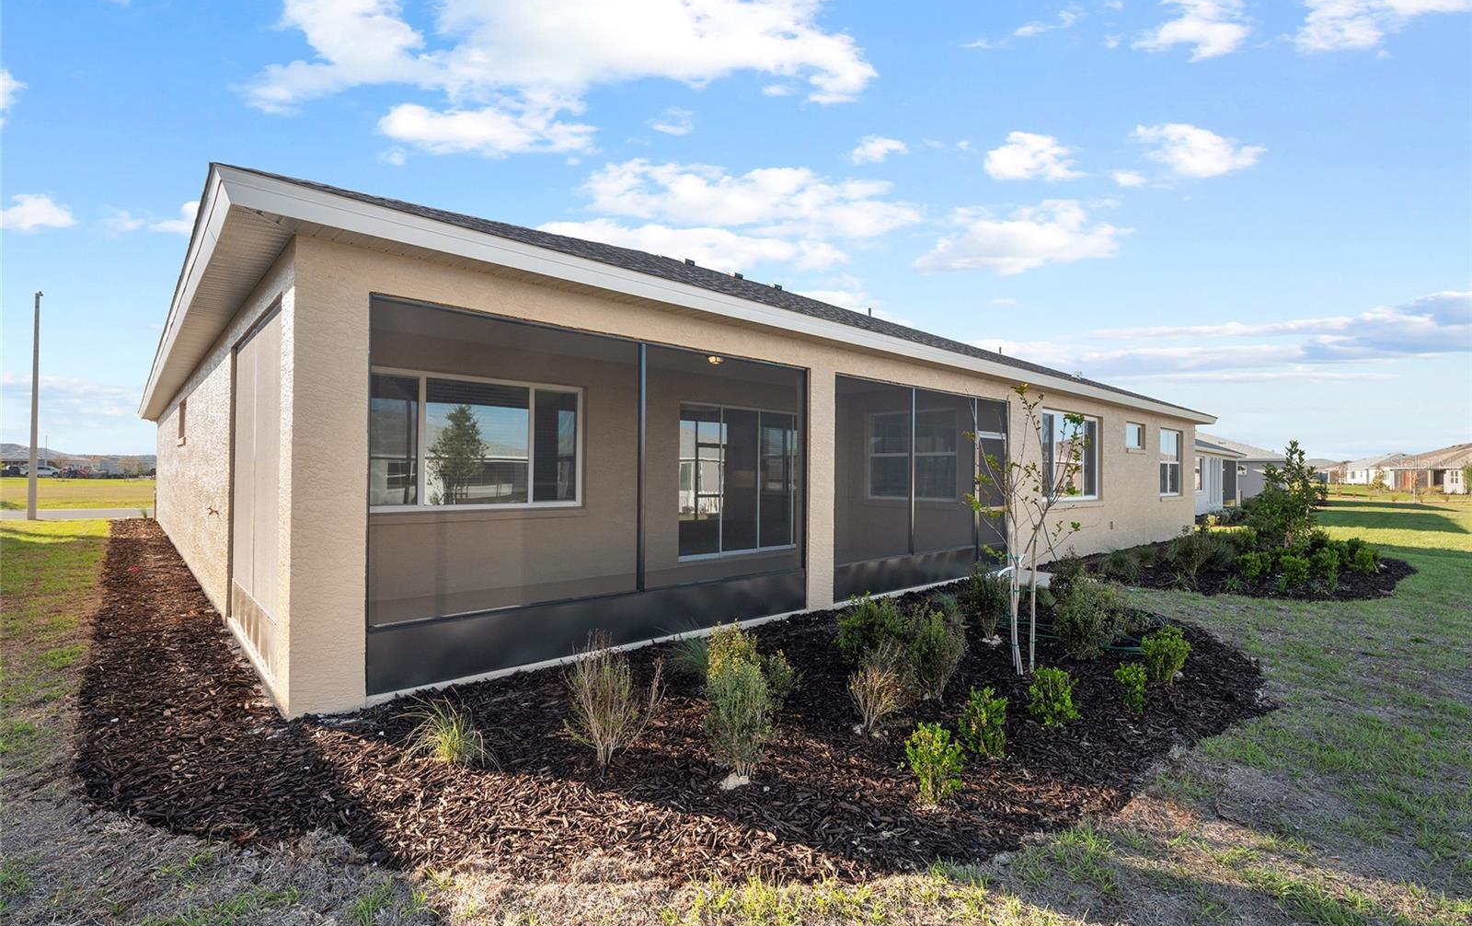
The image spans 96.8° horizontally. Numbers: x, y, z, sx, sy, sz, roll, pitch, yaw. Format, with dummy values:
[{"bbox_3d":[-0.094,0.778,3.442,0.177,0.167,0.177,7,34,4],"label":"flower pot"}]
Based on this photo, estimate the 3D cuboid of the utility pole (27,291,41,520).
[{"bbox_3d":[-24.934,-2.035,23.264,0.220,8.108,0.220,1,-1,-43],"label":"utility pole"}]

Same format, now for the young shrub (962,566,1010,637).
[{"bbox_3d":[2.300,1.271,6.034,0.426,0.654,0.420,0,-1,21],"label":"young shrub"}]

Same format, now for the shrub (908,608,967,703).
[{"bbox_3d":[1.416,1.336,4.610,0.400,0.630,0.388,0,-1,17],"label":"shrub"}]

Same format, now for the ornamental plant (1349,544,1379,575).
[{"bbox_3d":[9.691,1.481,10.097,0.346,0.442,0.340,-1,-2,44],"label":"ornamental plant"}]

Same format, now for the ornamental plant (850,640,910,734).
[{"bbox_3d":[0.865,1.360,4.010,0.360,0.560,0.349,0,-1,12],"label":"ornamental plant"}]

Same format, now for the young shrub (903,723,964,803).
[{"bbox_3d":[0.919,1.390,3.035,0.266,0.366,0.260,0,-1,17],"label":"young shrub"}]

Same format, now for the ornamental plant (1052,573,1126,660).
[{"bbox_3d":[2.961,1.270,5.498,0.553,0.704,0.540,0,-1,28],"label":"ornamental plant"}]

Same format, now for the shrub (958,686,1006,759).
[{"bbox_3d":[1.390,1.455,3.692,0.270,0.410,0.262,0,-1,21],"label":"shrub"}]

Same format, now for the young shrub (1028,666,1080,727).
[{"bbox_3d":[1.916,1.407,3.953,0.282,0.353,0.270,0,-1,26],"label":"young shrub"}]

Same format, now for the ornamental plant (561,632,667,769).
[{"bbox_3d":[-0.616,1.203,3.324,0.500,0.675,0.450,0,-1,-11],"label":"ornamental plant"}]

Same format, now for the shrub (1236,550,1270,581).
[{"bbox_3d":[7.961,1.570,10.096,0.430,0.460,0.417,0,-1,38],"label":"shrub"}]

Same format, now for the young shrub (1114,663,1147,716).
[{"bbox_3d":[2.484,1.421,4.120,0.180,0.321,0.190,0,-1,31],"label":"young shrub"}]

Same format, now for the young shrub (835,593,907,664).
[{"bbox_3d":[1.076,1.339,5.200,0.540,0.590,0.524,0,-1,12],"label":"young shrub"}]

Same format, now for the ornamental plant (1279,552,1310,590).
[{"bbox_3d":[7.700,1.461,9.013,0.326,0.450,0.330,-1,-1,40],"label":"ornamental plant"}]

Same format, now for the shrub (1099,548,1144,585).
[{"bbox_3d":[5.593,1.477,9.481,0.560,0.510,0.543,0,-1,31],"label":"shrub"}]

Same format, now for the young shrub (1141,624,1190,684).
[{"bbox_3d":[3.360,1.477,5.103,0.340,0.460,0.330,0,-1,33],"label":"young shrub"}]

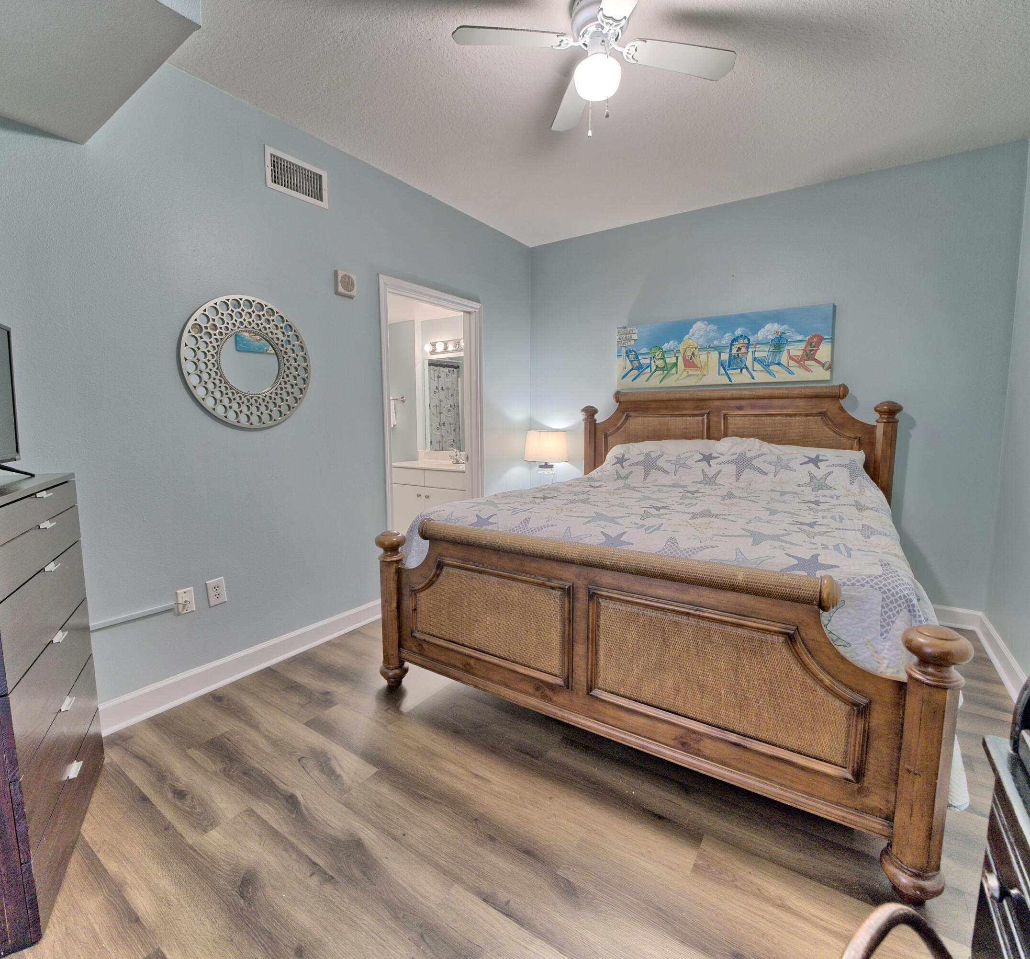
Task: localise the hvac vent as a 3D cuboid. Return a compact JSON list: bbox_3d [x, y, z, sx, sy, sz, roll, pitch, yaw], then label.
[{"bbox_3d":[-1.107,-1.546,2.463,0.025,0.190,0.335,5,9,35],"label":"hvac vent"}]

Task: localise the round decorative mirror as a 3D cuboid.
[{"bbox_3d":[-1.277,-0.562,2.329,0.035,0.620,0.620,5,9,35],"label":"round decorative mirror"}]

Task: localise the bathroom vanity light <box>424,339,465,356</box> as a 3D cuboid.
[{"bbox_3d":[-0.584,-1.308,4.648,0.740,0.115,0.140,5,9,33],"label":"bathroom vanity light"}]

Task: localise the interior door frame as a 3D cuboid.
[{"bbox_3d":[-0.578,-0.243,3.486,0.140,2.150,0.970,5,9,35],"label":"interior door frame"}]

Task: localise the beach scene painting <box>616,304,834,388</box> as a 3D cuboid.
[{"bbox_3d":[1.446,-0.927,3.479,1.450,0.473,0.042,5,9,33],"label":"beach scene painting"}]

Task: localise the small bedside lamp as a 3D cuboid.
[{"bbox_3d":[0.269,-0.157,4.072,0.360,0.520,0.360,0,8,0],"label":"small bedside lamp"}]

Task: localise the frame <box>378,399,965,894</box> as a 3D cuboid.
[{"bbox_3d":[0.847,0.202,2.634,2.090,1.480,2.320,5,9,33],"label":"frame"}]

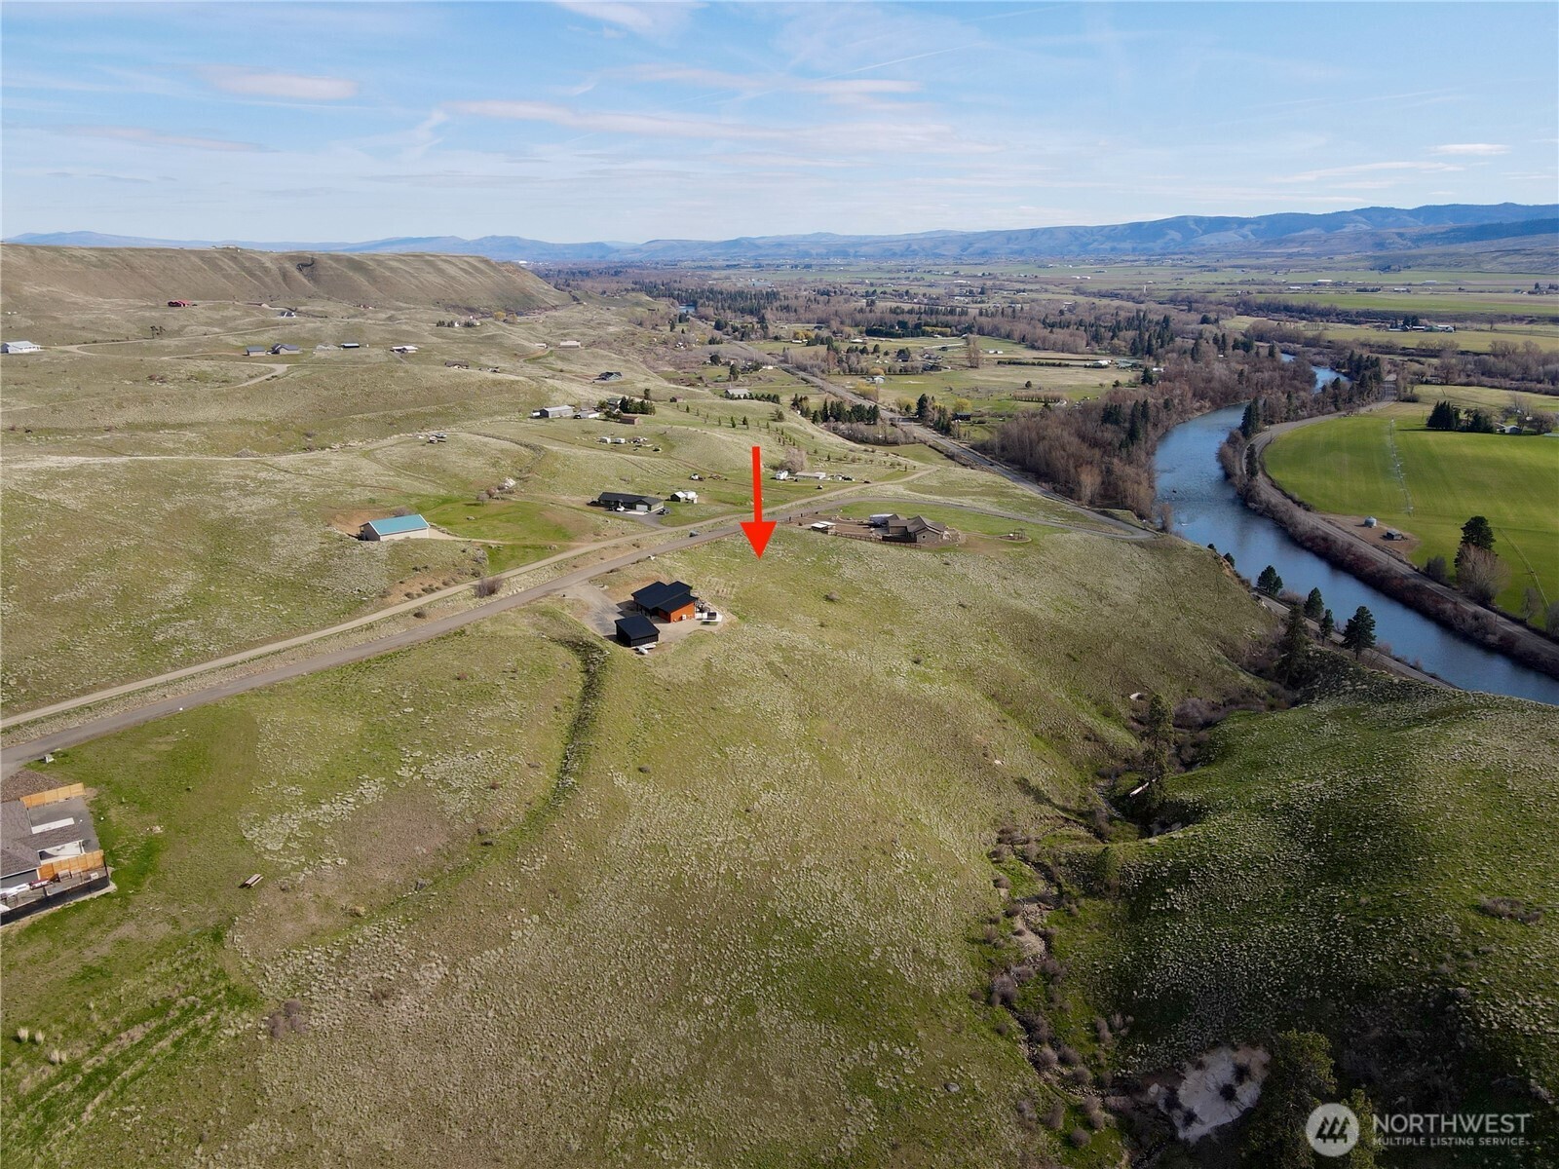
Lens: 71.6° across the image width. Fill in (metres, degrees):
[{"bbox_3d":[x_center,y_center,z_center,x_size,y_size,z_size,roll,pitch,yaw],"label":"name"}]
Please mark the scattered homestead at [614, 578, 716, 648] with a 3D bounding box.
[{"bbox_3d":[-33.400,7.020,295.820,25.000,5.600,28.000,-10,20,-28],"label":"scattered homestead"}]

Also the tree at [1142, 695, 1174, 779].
[{"bbox_3d":[85.990,34.700,245.400,7.190,22.150,7.190,0,18,0],"label":"tree"}]

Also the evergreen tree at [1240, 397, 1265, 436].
[{"bbox_3d":[397.480,-139.810,908.020,20.460,34.270,17.390,0,18,0],"label":"evergreen tree"}]

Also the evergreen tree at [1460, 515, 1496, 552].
[{"bbox_3d":[339.140,-18.800,524.830,17.740,30.040,17.740,0,18,0],"label":"evergreen tree"}]

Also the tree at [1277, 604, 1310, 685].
[{"bbox_3d":[176.120,20.820,370.390,10.850,29.400,10.850,0,18,0],"label":"tree"}]

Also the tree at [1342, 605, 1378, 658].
[{"bbox_3d":[223.310,18.610,416.360,13.140,21.950,13.140,0,18,0],"label":"tree"}]

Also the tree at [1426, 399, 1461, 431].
[{"bbox_3d":[580.640,-147.630,944.670,29.800,27.120,22.350,0,18,0],"label":"tree"}]

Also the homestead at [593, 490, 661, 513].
[{"bbox_3d":[-55.600,-30.670,398.010,26.000,5.000,11.500,8,19,23],"label":"homestead"}]

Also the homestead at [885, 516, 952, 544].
[{"bbox_3d":[50.200,-20.760,397.680,16.000,6.300,23.000,-8,19,-24],"label":"homestead"}]

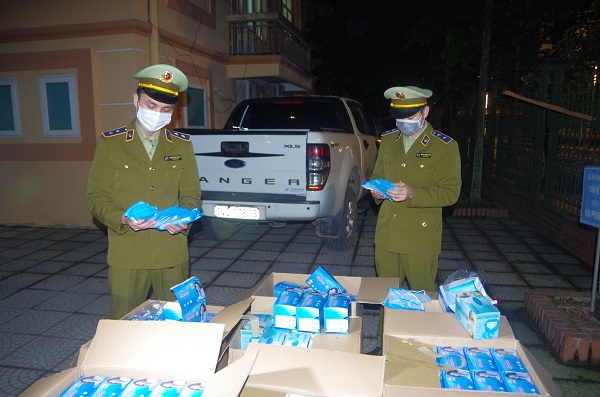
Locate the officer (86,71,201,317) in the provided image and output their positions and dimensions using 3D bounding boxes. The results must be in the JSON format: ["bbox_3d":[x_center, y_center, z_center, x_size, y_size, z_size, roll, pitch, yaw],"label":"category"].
[{"bbox_3d":[-0.819,0.207,2.425,0.570,1.810,0.440,-4,10,-22],"label":"officer"}]

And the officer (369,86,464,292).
[{"bbox_3d":[0.716,0.157,2.885,0.520,1.740,0.430,7,12,39],"label":"officer"}]

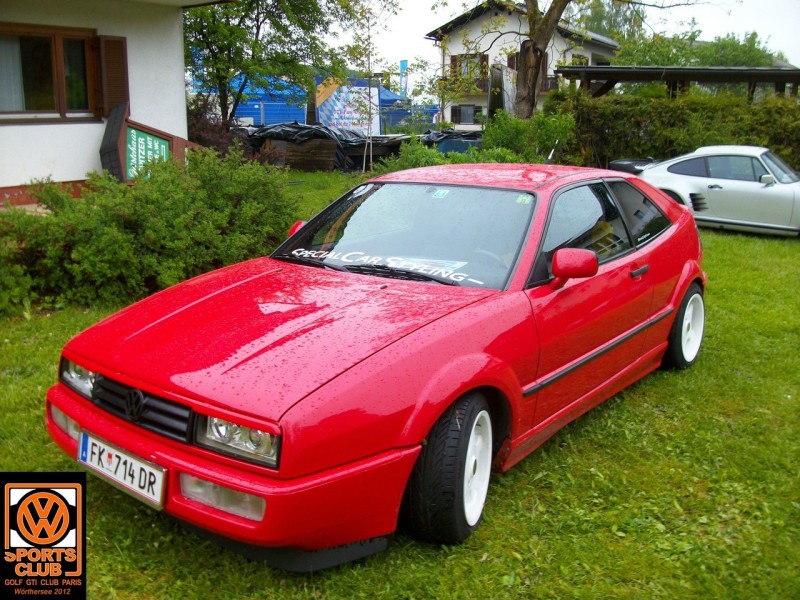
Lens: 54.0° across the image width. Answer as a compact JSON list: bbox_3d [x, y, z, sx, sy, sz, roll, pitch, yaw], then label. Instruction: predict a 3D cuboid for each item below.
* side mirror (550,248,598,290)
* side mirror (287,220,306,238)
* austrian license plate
[{"bbox_3d":[0.745,-0.133,3.389,0.208,0.162,0.110,11,18,38],"label":"side mirror"},{"bbox_3d":[-0.526,-0.364,4.388,0.208,0.162,0.110,11,18,38],"label":"side mirror"},{"bbox_3d":[-0.967,0.575,2.718,0.522,0.128,0.020,11,8,38],"label":"austrian license plate"}]

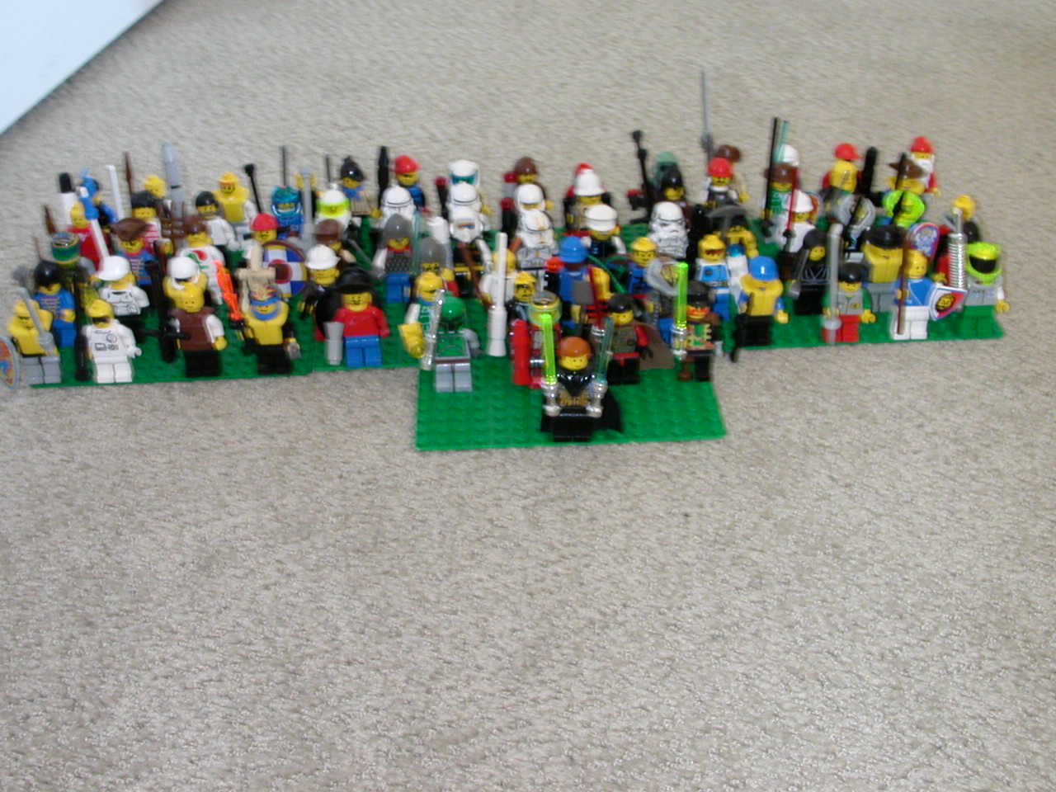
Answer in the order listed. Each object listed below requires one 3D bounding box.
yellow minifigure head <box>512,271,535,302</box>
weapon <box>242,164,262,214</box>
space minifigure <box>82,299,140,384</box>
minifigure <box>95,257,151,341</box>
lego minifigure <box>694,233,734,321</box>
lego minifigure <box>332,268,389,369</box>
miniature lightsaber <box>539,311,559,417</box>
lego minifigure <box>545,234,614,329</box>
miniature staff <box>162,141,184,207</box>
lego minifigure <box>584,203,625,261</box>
[{"bbox_3d":[-0.002,-0.048,0.574,0.010,0.011,0.010,-4,36,-4],"label":"yellow minifigure head"},{"bbox_3d":[-0.141,-0.103,0.679,0.005,0.037,0.005,-6,26,3],"label":"weapon"},{"bbox_3d":[-0.184,-0.025,0.575,0.025,0.041,0.015,-3,35,-1],"label":"space minifigure"},{"bbox_3d":[-0.185,-0.044,0.601,0.025,0.043,0.015,-3,35,-1],"label":"minifigure"},{"bbox_3d":[0.087,-0.055,0.612,0.024,0.041,0.015,-4,34,-2],"label":"lego minifigure"},{"bbox_3d":[-0.074,-0.034,0.578,0.025,0.046,0.015,-3,35,-1],"label":"lego minifigure"},{"bbox_3d":[0.009,-0.013,0.530,0.006,0.043,0.006,-4,20,1],"label":"miniature lightsaber"},{"bbox_3d":[0.023,-0.051,0.608,0.027,0.043,0.017,-2,33,0],"label":"lego minifigure"},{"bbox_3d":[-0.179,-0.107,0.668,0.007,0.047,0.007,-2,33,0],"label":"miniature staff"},{"bbox_3d":[0.036,-0.068,0.623,0.025,0.043,0.015,-3,36,-1],"label":"lego minifigure"}]

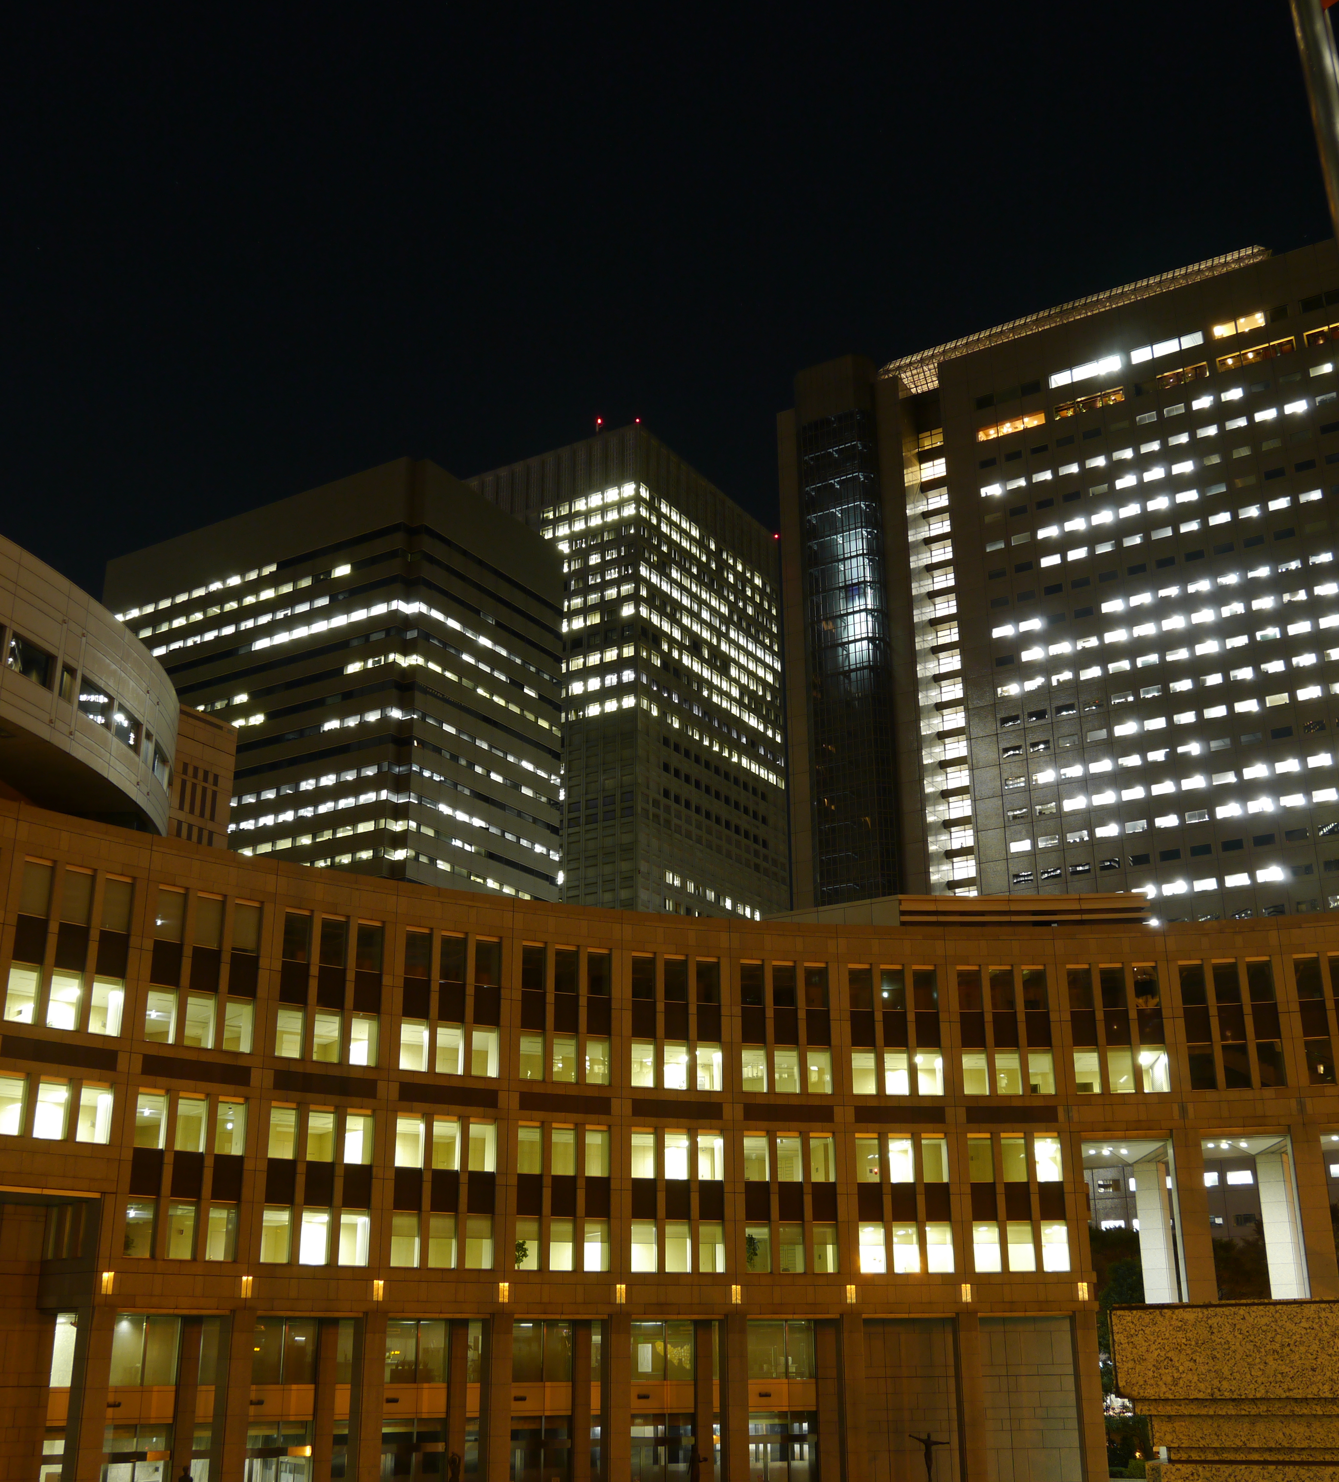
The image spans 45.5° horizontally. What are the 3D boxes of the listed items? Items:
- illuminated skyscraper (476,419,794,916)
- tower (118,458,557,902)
[{"bbox_3d":[-17.290,31.640,303.090,61.600,162.900,53.300,-12,-23,29],"label":"illuminated skyscraper"},{"bbox_3d":[-53.340,28.320,235.700,64.200,123.400,36.600,-12,-23,29],"label":"tower"}]

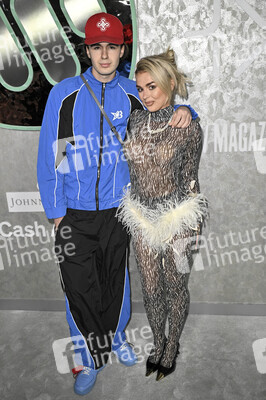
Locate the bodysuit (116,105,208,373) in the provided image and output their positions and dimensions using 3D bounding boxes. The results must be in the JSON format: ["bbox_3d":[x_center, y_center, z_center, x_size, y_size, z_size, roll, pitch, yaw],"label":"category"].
[{"bbox_3d":[0.163,0.233,2.046,0.450,1.420,0.330,3,17,19],"label":"bodysuit"}]

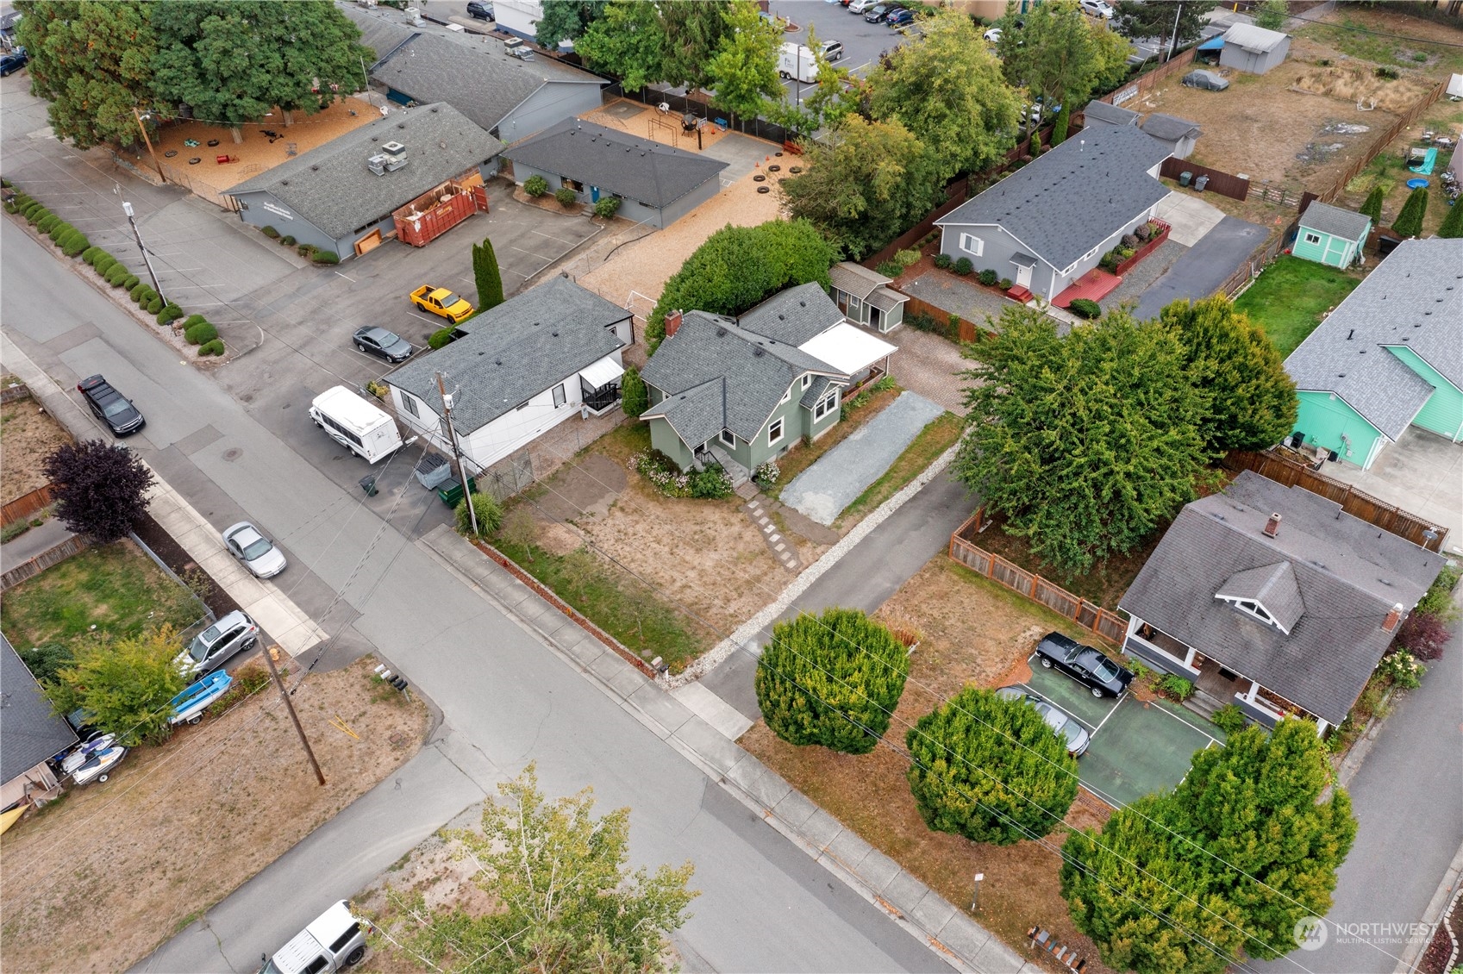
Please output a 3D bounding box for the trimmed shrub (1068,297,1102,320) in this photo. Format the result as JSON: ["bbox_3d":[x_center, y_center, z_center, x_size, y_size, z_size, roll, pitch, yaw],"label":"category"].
[{"bbox_3d":[25.318,-12.766,81.509,2.200,1.100,2.200,30,50,33],"label":"trimmed shrub"}]

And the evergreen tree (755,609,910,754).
[{"bbox_3d":[4.610,9.101,52.282,7.000,6.300,7.000,-1,40,1],"label":"evergreen tree"}]

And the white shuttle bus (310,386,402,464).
[{"bbox_3d":[-24.211,-4.239,72.821,7.000,2.800,2.450,32,51,33],"label":"white shuttle bus"}]

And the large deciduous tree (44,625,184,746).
[{"bbox_3d":[-28.620,9.570,53.330,5.900,5.800,5.900,31,51,32],"label":"large deciduous tree"}]

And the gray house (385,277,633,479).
[{"bbox_3d":[-13.832,-8.205,74.964,10.300,4.200,16.100,30,50,32],"label":"gray house"}]

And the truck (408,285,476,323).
[{"bbox_3d":[-21.517,-13.801,85.142,4.950,1.650,1.800,23,46,26],"label":"truck"}]

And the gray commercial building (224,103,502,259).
[{"bbox_3d":[-31.125,-26.992,97.283,14.200,4.800,19.200,23,46,26],"label":"gray commercial building"}]

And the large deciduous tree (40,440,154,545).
[{"bbox_3d":[-35.612,0.353,64.293,5.600,6.000,5.600,30,50,32],"label":"large deciduous tree"}]

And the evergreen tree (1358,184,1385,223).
[{"bbox_3d":[51.020,-22.414,90.211,1.750,3.200,1.750,30,50,33],"label":"evergreen tree"}]

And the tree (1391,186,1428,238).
[{"bbox_3d":[51.860,-21.049,86.580,2.200,3.800,2.200,-2,40,1],"label":"tree"}]

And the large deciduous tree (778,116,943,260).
[{"bbox_3d":[9.399,-23.980,88.676,12.000,9.400,12.000,-1,40,1],"label":"large deciduous tree"}]

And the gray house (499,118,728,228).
[{"bbox_3d":[-10.155,-27.952,98.238,18.100,4.000,9.500,24,47,26],"label":"gray house"}]

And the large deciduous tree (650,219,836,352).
[{"bbox_3d":[1.056,-15.140,81.495,6.800,6.200,16.000,30,50,33],"label":"large deciduous tree"}]

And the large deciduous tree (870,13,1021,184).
[{"bbox_3d":[17.807,-32.920,95.888,12.600,13.800,12.600,-1,40,1],"label":"large deciduous tree"}]

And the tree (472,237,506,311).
[{"bbox_3d":[-17.311,-14.903,81.209,2.100,6.500,2.100,30,50,32],"label":"tree"}]

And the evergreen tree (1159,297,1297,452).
[{"bbox_3d":[28.999,-6.389,66.985,7.200,9.700,7.200,30,50,32],"label":"evergreen tree"}]

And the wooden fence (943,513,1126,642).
[{"bbox_3d":[16.604,4.570,59.472,10.200,1.750,2.800,28,49,32],"label":"wooden fence"}]

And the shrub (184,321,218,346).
[{"bbox_3d":[-38.100,-10.984,81.772,1.900,1.400,2.500,31,50,34],"label":"shrub"}]

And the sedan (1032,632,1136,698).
[{"bbox_3d":[17.503,8.794,56.150,4.600,1.320,1.780,30,50,32],"label":"sedan"}]

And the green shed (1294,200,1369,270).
[{"bbox_3d":[45.193,-19.042,85.218,4.200,3.300,3.900,29,49,30],"label":"green shed"}]

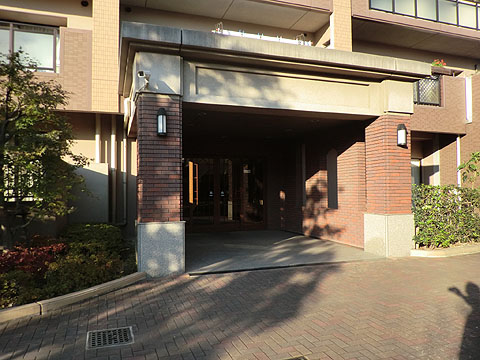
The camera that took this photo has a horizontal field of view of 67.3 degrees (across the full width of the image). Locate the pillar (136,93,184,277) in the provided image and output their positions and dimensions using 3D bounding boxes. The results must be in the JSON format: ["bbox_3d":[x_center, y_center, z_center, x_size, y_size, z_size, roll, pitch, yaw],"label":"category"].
[{"bbox_3d":[-1.368,0.083,6.158,0.740,2.941,0.700,0,-1,-19],"label":"pillar"}]

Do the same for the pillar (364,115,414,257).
[{"bbox_3d":[3.197,0.103,7.761,0.720,2.958,0.700,0,-1,-19],"label":"pillar"}]

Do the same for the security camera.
[{"bbox_3d":[-1.499,-1.629,5.619,0.095,0.090,0.200,-1,12,17],"label":"security camera"}]

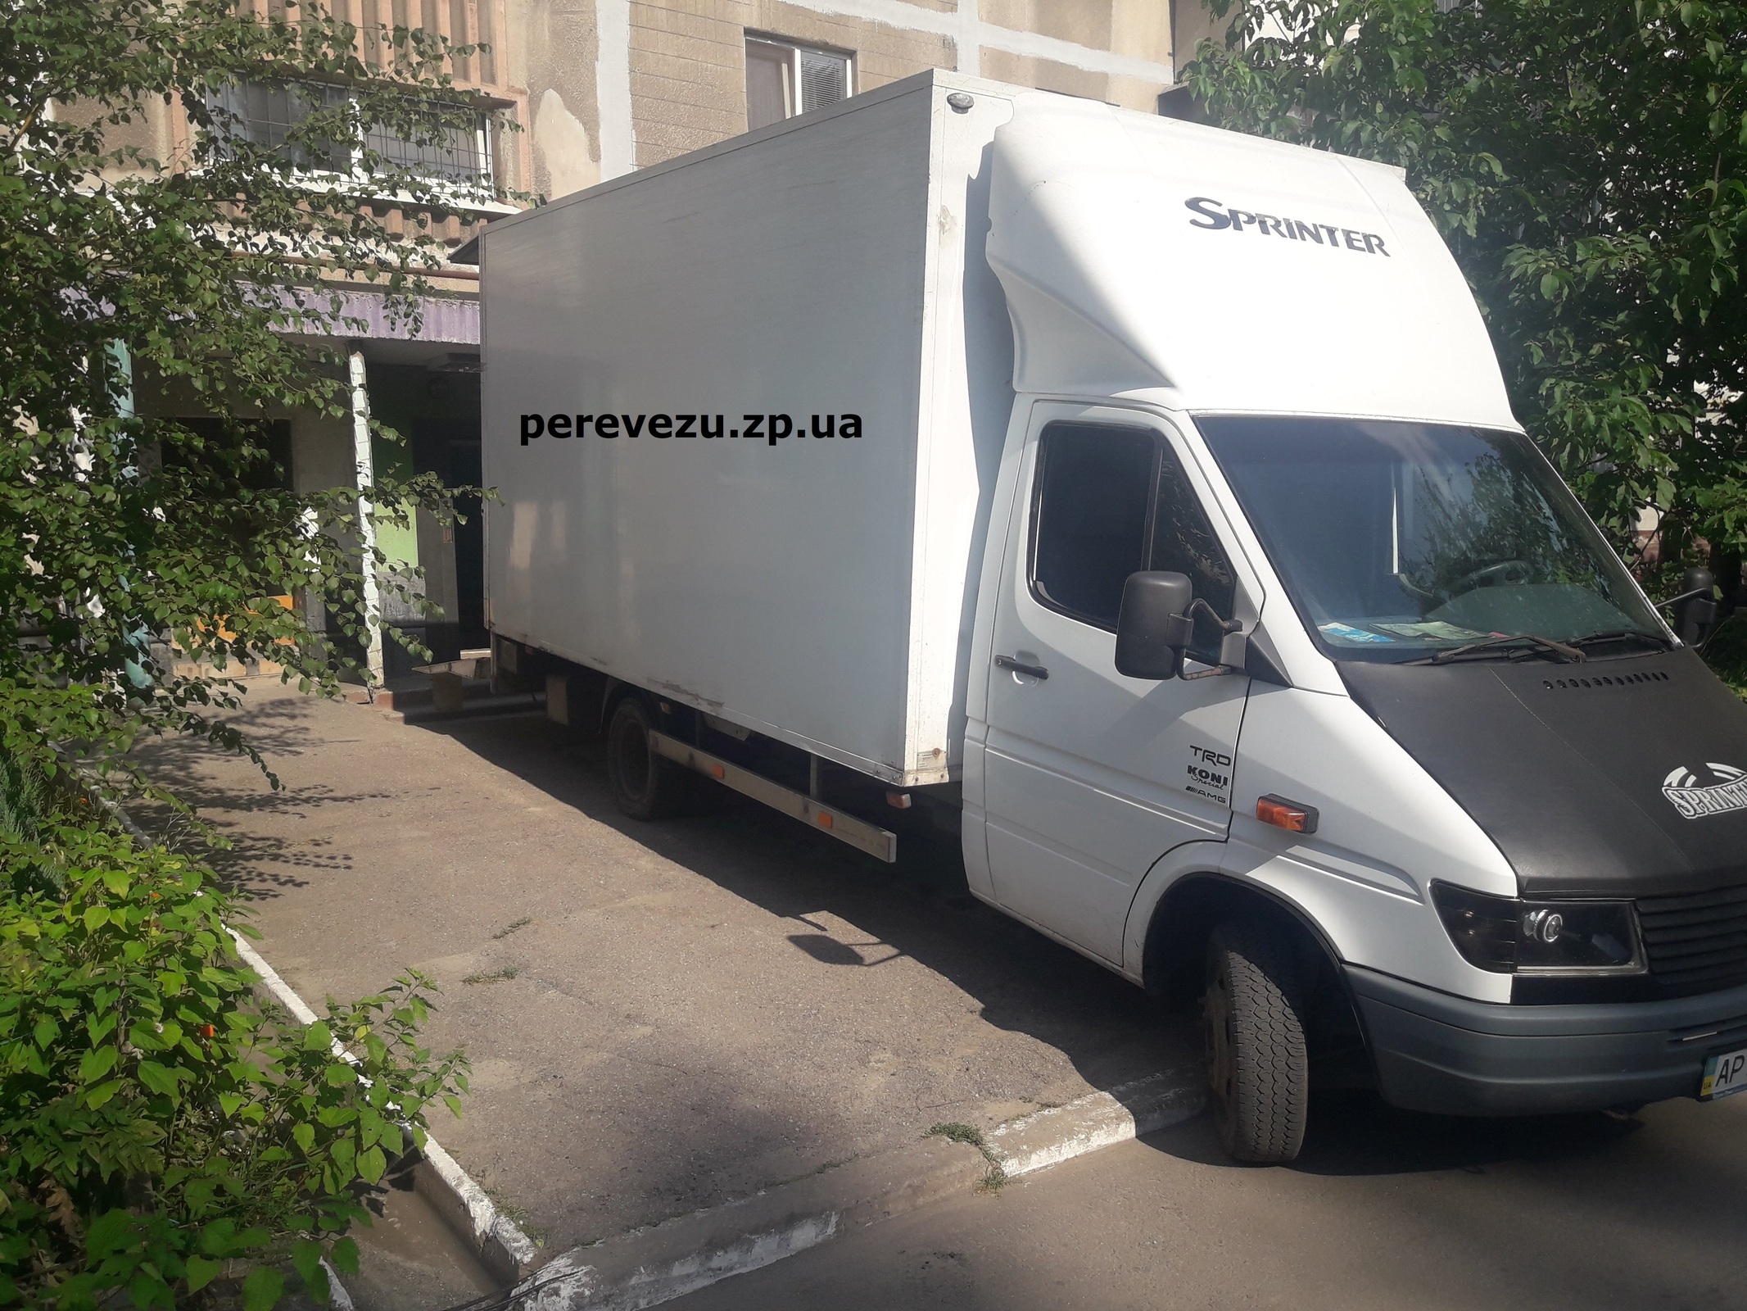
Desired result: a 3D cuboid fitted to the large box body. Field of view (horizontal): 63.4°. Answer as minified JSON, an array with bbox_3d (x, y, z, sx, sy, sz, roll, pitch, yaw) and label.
[{"bbox_3d":[-0.066,-1.063,7.076,2.393,2.320,4.414,-4,10,-33],"label":"large box body"}]

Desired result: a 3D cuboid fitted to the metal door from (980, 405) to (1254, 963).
[{"bbox_3d":[0.760,0.094,4.283,0.170,1.700,1.080,-3,10,-33],"label":"metal door"}]

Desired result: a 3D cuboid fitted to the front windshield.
[{"bbox_3d":[1.775,-0.399,4.332,1.680,0.870,0.170,-3,-30,-33],"label":"front windshield"}]

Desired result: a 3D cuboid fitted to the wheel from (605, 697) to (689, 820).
[{"bbox_3d":[-1.192,0.537,7.365,0.210,0.645,0.645,-3,10,-33],"label":"wheel"}]

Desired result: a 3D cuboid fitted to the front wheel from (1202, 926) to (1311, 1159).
[{"bbox_3d":[1.081,1.091,4.008,0.205,0.650,0.650,3,8,6],"label":"front wheel"}]

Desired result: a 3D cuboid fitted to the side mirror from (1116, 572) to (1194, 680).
[{"bbox_3d":[0.724,-0.076,3.640,0.185,0.275,0.100,0,9,-15],"label":"side mirror"}]

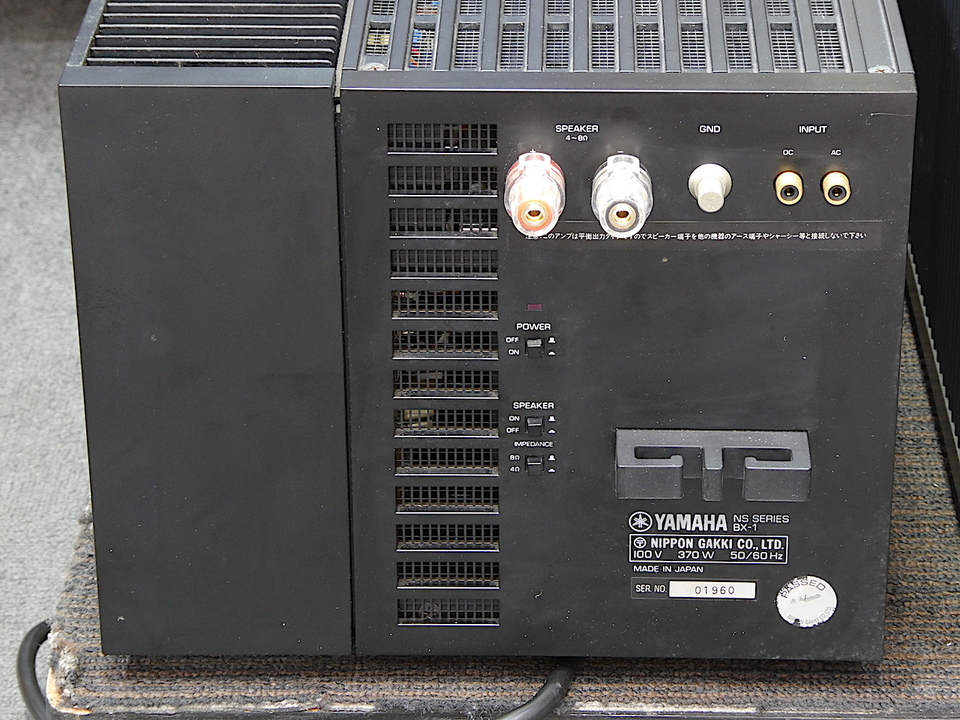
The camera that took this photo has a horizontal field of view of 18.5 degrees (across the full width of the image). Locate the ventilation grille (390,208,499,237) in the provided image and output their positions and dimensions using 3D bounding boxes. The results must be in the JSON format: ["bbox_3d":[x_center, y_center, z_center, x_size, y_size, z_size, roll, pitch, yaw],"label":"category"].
[{"bbox_3d":[-0.011,-0.044,0.937,0.034,0.010,0.005,0,26,2],"label":"ventilation grille"}]

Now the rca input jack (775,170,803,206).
[{"bbox_3d":[0.097,-0.054,0.921,0.008,0.008,0.008,0,26,2],"label":"rca input jack"}]

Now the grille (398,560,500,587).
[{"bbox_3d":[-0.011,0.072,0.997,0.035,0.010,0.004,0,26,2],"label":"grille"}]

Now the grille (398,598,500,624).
[{"bbox_3d":[-0.011,0.085,1.003,0.035,0.010,0.004,0,26,2],"label":"grille"}]

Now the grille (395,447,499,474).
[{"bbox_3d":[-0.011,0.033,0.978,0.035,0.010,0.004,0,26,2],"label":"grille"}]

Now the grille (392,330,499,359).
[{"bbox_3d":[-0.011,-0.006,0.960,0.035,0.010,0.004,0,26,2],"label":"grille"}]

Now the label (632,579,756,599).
[{"bbox_3d":[0.072,0.077,0.989,0.042,0.008,0.001,0,26,2],"label":"label"}]

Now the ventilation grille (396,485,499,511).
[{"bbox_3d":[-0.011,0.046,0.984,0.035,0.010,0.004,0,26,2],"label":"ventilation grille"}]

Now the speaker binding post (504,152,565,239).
[{"bbox_3d":[0.017,-0.051,0.921,0.019,0.019,0.025,0,26,2],"label":"speaker binding post"}]

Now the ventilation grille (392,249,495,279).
[{"bbox_3d":[-0.011,-0.032,0.943,0.034,0.010,0.005,0,26,2],"label":"ventilation grille"}]

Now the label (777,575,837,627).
[{"bbox_3d":[0.110,0.082,0.990,0.020,0.020,0.001,0,26,2],"label":"label"}]

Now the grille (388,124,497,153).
[{"bbox_3d":[-0.012,-0.070,0.924,0.034,0.010,0.005,0,26,2],"label":"grille"}]

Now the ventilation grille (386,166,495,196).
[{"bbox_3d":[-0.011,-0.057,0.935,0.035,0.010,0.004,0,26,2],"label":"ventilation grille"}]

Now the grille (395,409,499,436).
[{"bbox_3d":[-0.011,0.020,0.968,0.034,0.010,0.005,0,26,2],"label":"grille"}]

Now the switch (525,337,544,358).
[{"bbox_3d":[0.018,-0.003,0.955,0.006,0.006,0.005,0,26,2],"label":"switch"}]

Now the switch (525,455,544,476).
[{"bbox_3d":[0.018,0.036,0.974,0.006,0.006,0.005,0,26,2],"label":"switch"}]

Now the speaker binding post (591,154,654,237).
[{"bbox_3d":[0.044,-0.050,0.915,0.019,0.019,0.027,0,26,2],"label":"speaker binding post"}]

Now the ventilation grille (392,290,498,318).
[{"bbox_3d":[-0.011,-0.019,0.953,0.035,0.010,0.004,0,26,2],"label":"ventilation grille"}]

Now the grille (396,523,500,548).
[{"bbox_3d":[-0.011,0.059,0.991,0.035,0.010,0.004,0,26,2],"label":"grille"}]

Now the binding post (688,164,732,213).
[{"bbox_3d":[0.072,-0.052,0.919,0.014,0.014,0.015,0,26,2],"label":"binding post"}]

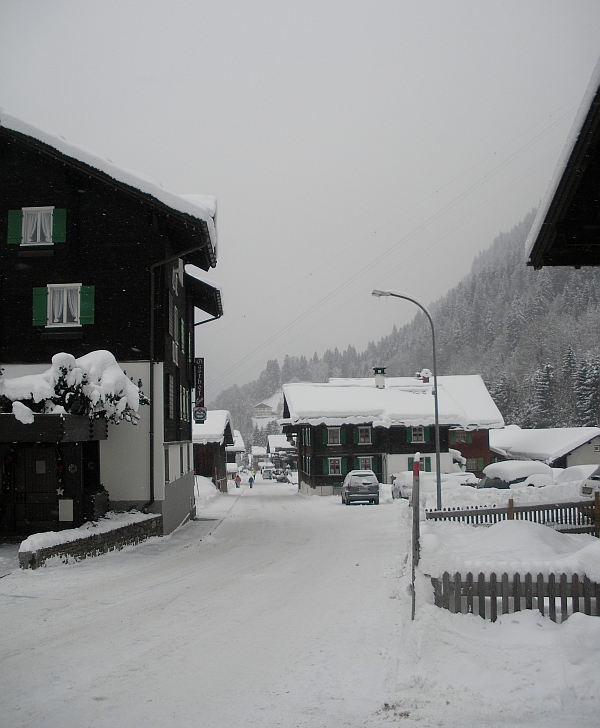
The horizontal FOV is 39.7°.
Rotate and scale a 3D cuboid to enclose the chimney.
[{"bbox_3d":[6.394,1.119,66.500,0.950,1.700,0.950,-1,-5,-4],"label":"chimney"}]

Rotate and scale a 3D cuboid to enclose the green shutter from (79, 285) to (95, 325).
[{"bbox_3d":[-6.009,-1.662,23.550,0.410,1.080,0.050,-1,-5,-3],"label":"green shutter"}]

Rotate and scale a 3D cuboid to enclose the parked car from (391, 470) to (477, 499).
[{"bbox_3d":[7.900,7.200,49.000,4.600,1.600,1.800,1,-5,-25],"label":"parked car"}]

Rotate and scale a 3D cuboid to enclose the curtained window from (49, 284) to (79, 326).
[{"bbox_3d":[-6.652,-1.647,23.500,0.950,1.200,0.150,-1,-5,-3],"label":"curtained window"}]

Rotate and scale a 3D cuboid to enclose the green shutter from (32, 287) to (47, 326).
[{"bbox_3d":[-7.320,-1.604,23.450,0.410,1.080,0.050,-1,-5,-3],"label":"green shutter"}]

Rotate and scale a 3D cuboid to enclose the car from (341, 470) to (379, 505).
[{"bbox_3d":[3.400,7.050,47.200,1.820,1.760,4.600,-1,-5,-1],"label":"car"}]

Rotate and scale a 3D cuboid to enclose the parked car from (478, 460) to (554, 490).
[{"bbox_3d":[9.800,5.600,38.000,1.800,1.750,4.300,0,-5,-12],"label":"parked car"}]

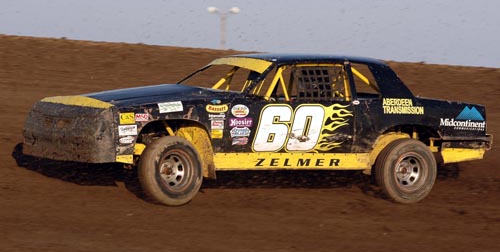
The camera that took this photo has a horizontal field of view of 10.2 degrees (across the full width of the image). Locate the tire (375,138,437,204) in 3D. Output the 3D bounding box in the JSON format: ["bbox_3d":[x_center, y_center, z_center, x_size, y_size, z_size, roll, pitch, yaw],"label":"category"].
[{"bbox_3d":[1.611,0.463,28.850,0.680,0.680,0.250,0,2,-32],"label":"tire"}]

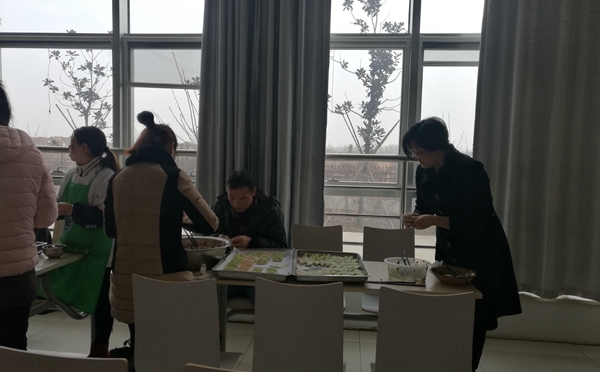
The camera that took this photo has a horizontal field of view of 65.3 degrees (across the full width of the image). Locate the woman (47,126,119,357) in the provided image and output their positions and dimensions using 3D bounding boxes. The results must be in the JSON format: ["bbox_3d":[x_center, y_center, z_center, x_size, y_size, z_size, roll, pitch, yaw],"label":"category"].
[{"bbox_3d":[-1.375,0.385,3.067,0.360,1.570,0.460,-3,6,-42],"label":"woman"}]

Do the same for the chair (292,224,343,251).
[{"bbox_3d":[0.103,0.750,3.166,0.390,0.895,0.450,2,5,6],"label":"chair"}]

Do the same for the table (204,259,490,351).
[{"bbox_3d":[0.111,0.859,2.664,1.580,0.760,0.620,2,5,6],"label":"table"}]

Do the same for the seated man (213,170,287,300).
[{"bbox_3d":[-0.358,0.543,3.079,0.540,1.300,0.680,2,5,6],"label":"seated man"}]

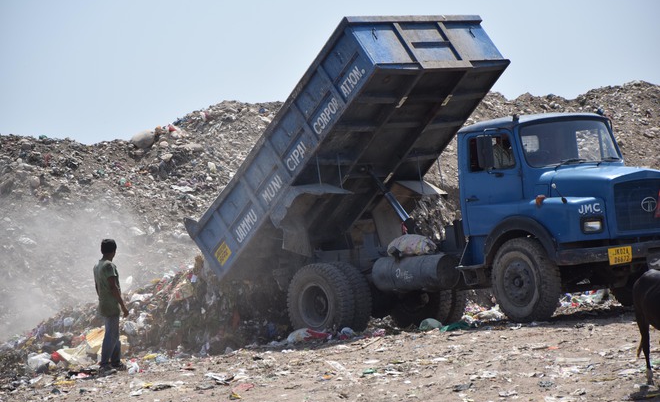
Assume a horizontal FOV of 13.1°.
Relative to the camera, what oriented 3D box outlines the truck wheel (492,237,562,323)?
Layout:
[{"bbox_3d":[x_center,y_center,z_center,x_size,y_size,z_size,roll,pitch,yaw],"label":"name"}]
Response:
[{"bbox_3d":[2.417,0.986,35.345,0.284,1.053,1.068,-4,-3,-37],"label":"truck wheel"}]

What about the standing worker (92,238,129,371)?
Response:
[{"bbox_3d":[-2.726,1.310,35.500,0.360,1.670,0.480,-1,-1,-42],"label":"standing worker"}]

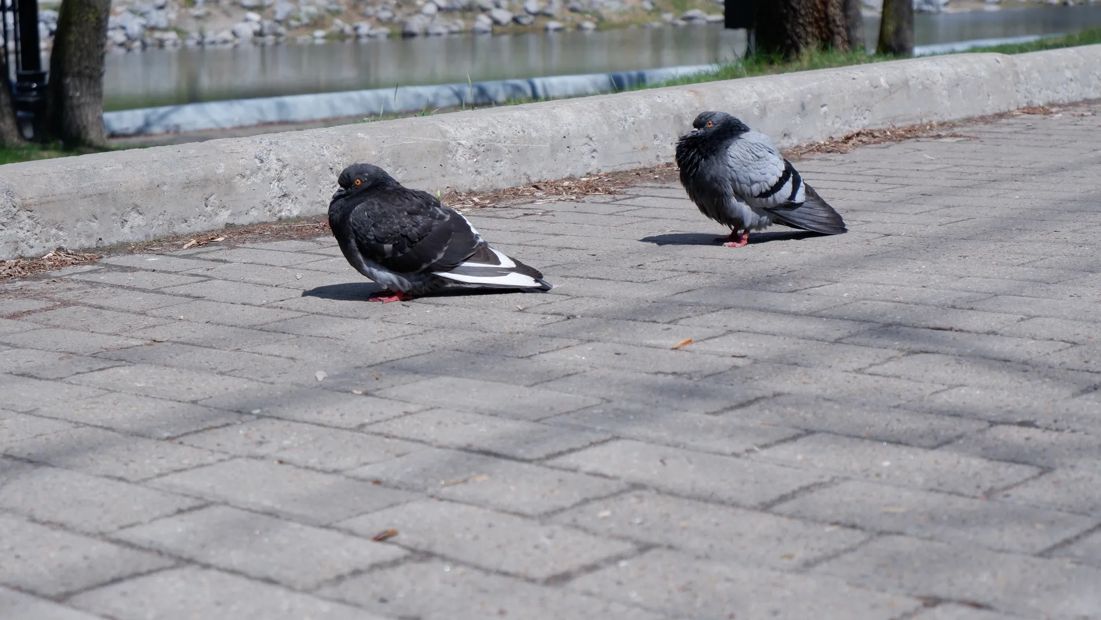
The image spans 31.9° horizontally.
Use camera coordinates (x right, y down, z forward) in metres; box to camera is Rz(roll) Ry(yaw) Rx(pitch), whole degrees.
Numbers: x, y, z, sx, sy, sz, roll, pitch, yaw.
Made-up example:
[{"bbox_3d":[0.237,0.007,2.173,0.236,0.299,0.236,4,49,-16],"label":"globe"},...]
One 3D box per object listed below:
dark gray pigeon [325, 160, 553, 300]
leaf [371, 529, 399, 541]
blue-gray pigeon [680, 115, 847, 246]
[{"bbox_3d":[-0.135,-0.095,2.274,0.262,0.160,0.120,-2,10,-6],"label":"dark gray pigeon"},{"bbox_3d":[-0.111,0.151,1.293,0.021,0.004,0.008,-8,12,-33],"label":"leaf"},{"bbox_3d":[0.284,-0.184,2.638,0.240,0.177,0.120,-5,10,-19],"label":"blue-gray pigeon"}]

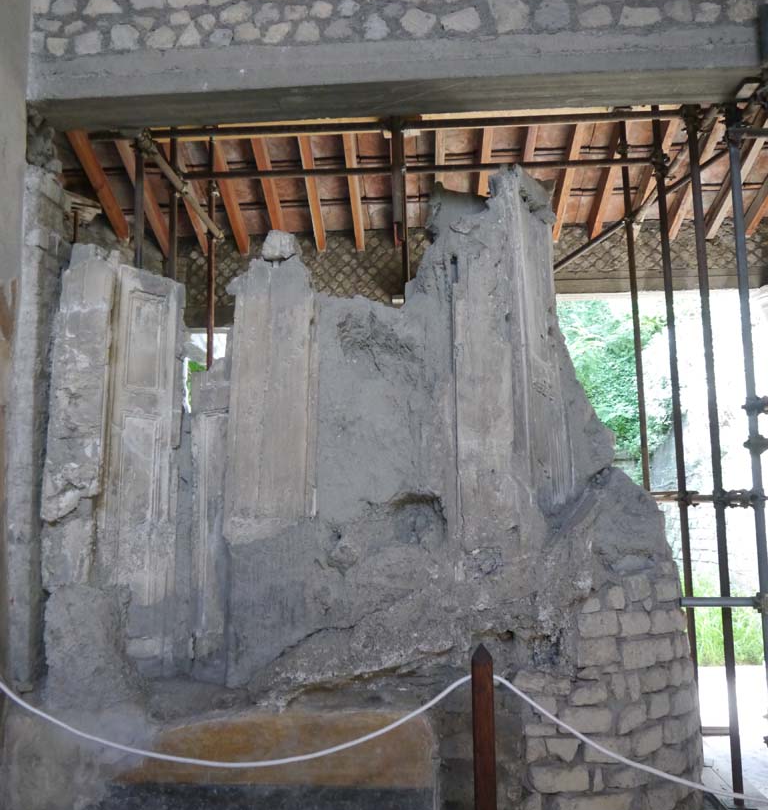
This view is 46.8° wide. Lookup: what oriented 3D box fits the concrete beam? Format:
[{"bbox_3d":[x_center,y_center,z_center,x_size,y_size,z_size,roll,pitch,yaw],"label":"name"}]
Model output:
[{"bbox_3d":[0.023,-1.778,4.862,3.870,0.236,0.370,-1,-8,4],"label":"concrete beam"}]

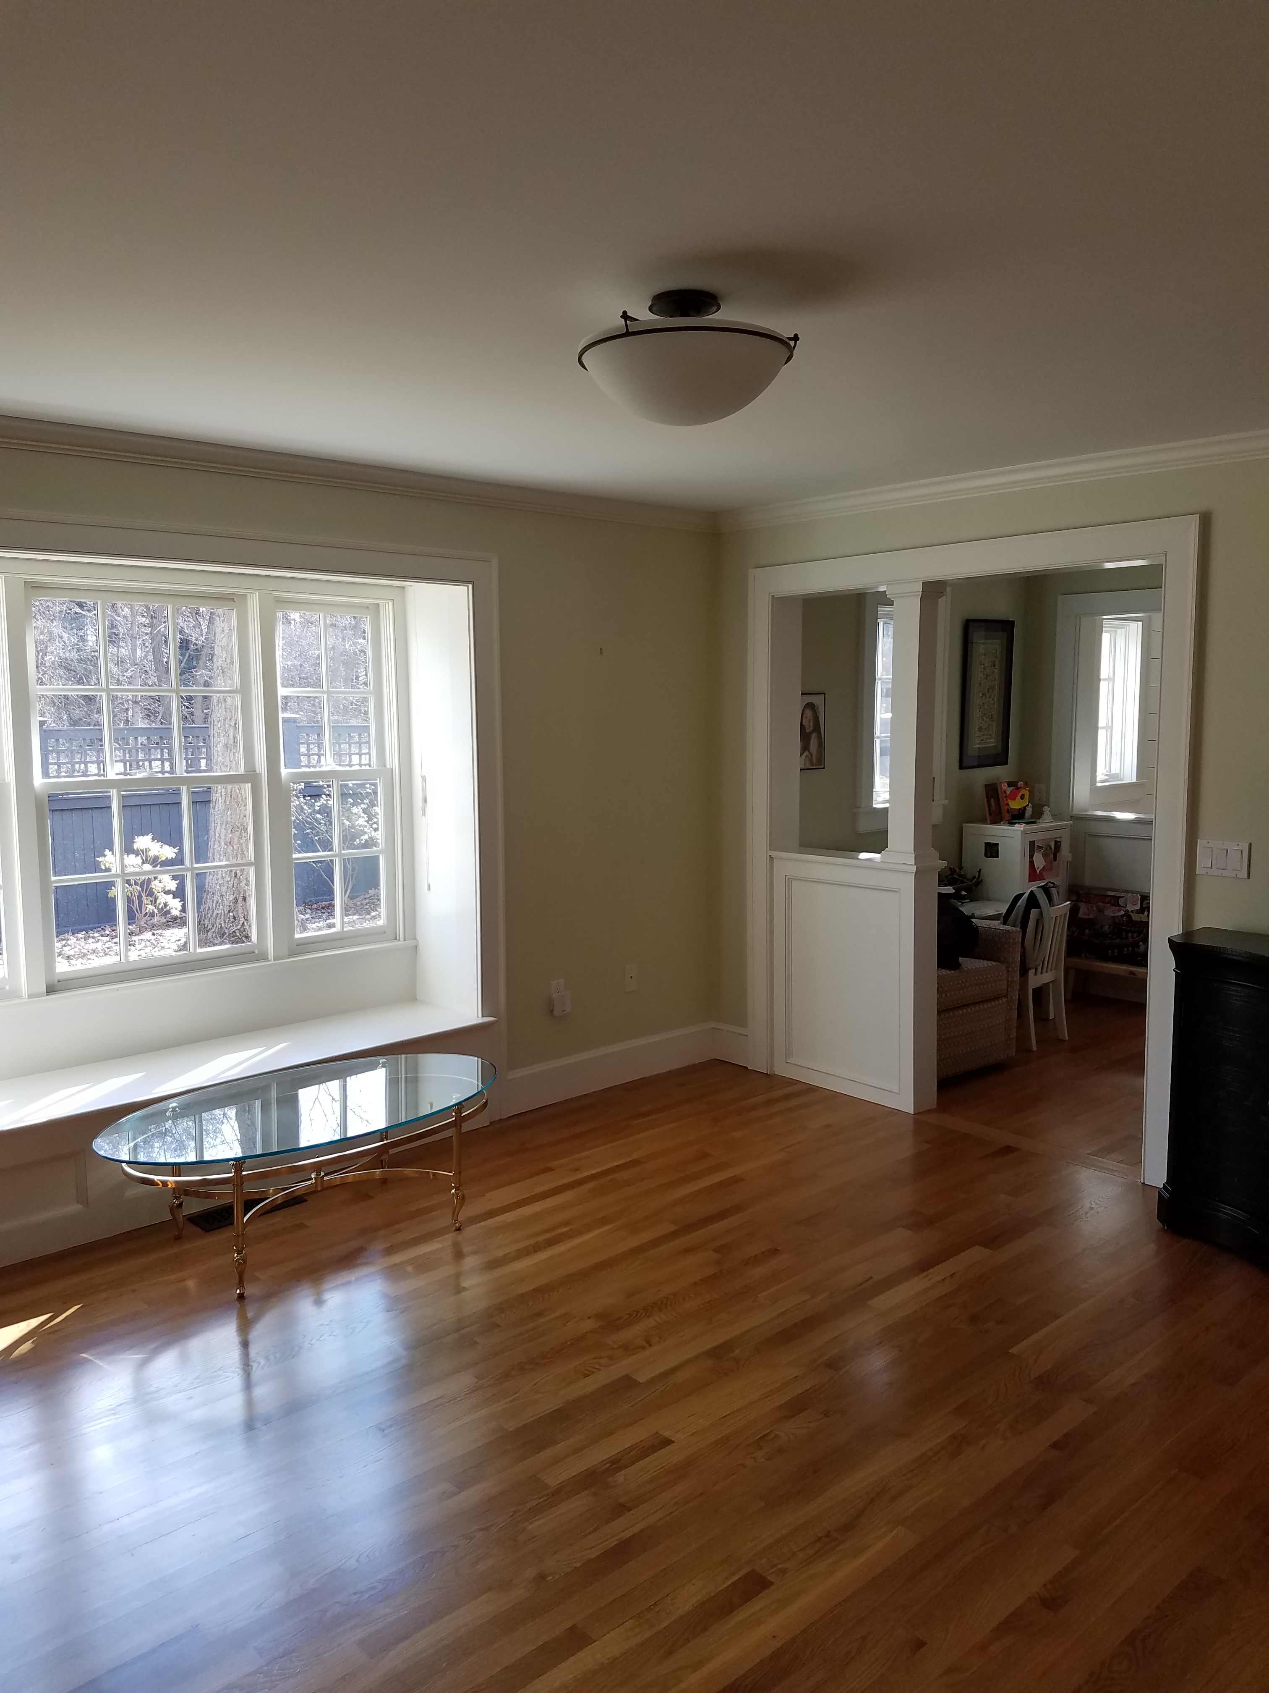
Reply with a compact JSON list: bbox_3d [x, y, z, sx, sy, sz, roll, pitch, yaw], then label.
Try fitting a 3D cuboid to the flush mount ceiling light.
[{"bbox_3d":[0.103,-0.971,2.551,0.445,0.238,0.445,0,7,0],"label":"flush mount ceiling light"}]

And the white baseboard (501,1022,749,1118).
[{"bbox_3d":[0.004,0.959,5.360,1.210,0.165,0.235,-7,9,-43],"label":"white baseboard"}]

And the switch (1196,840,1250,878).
[{"bbox_3d":[1.893,0.042,4.089,0.012,0.115,0.161,-7,9,-43],"label":"switch"}]

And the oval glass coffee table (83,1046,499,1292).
[{"bbox_3d":[-0.999,0.999,3.943,1.270,0.425,0.820,-6,9,-40],"label":"oval glass coffee table"}]

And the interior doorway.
[{"bbox_3d":[1.213,-0.030,4.919,0.180,2.214,1.902,-7,9,-43],"label":"interior doorway"}]

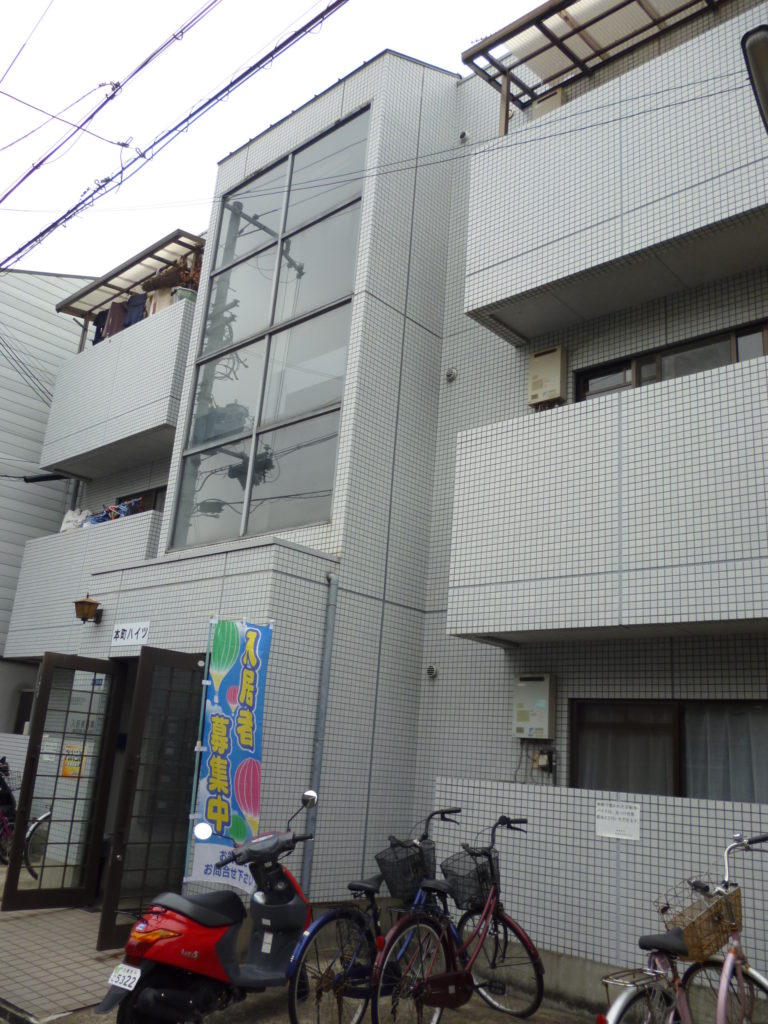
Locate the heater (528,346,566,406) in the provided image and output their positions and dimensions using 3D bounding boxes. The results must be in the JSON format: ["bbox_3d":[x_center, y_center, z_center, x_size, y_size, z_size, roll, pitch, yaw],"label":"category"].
[{"bbox_3d":[1.450,-1.188,7.311,0.321,0.501,0.130,-10,-22,41],"label":"heater"}]

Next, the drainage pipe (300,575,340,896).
[{"bbox_3d":[-0.494,1.655,6.415,0.085,2.402,0.075,-10,-22,41],"label":"drainage pipe"}]

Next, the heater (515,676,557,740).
[{"bbox_3d":[1.195,1.535,6.543,0.319,0.496,0.130,-10,-22,41],"label":"heater"}]

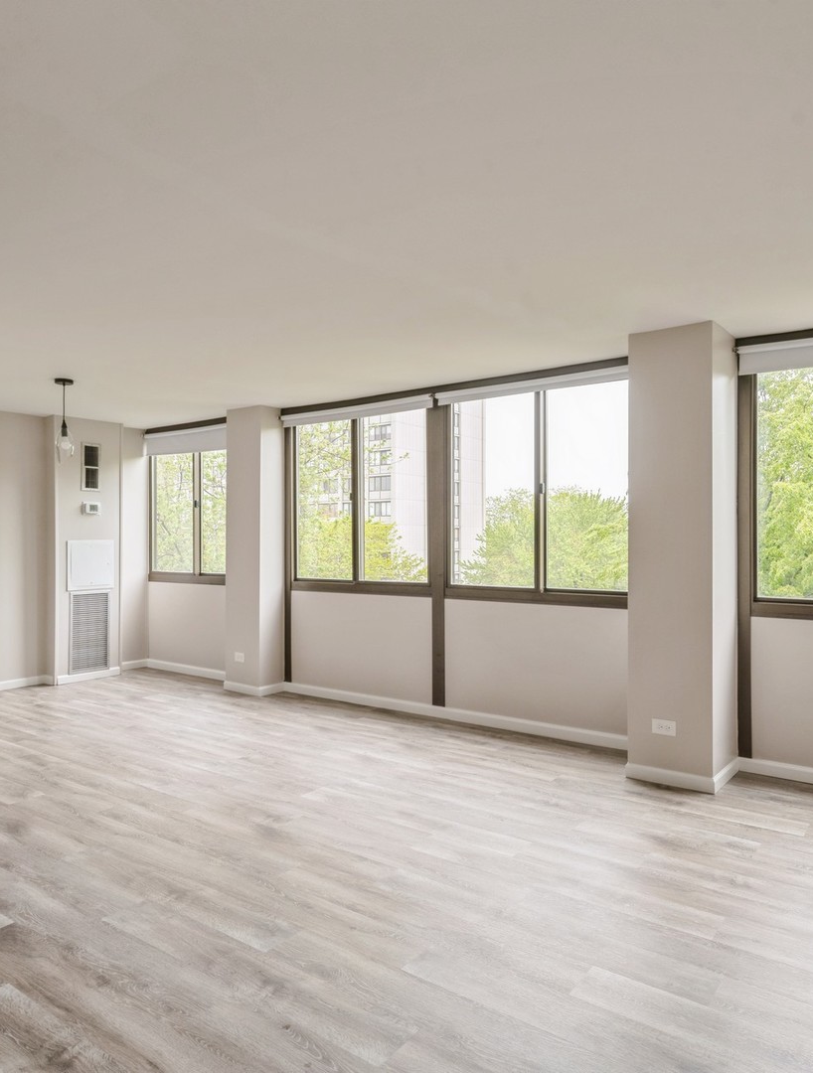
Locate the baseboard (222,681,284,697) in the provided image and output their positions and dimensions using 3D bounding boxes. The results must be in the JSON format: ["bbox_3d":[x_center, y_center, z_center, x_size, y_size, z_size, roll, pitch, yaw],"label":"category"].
[{"bbox_3d":[-1.305,1.277,6.479,0.465,0.078,0.275,0,0,37],"label":"baseboard"}]

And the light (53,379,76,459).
[{"bbox_3d":[-2.349,-0.803,5.230,0.140,0.560,0.140,0,0,37],"label":"light"}]

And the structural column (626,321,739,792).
[{"bbox_3d":[1.533,0.108,4.206,0.455,2.410,0.490,0,0,37],"label":"structural column"}]

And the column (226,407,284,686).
[{"bbox_3d":[-1.299,0.118,6.480,0.445,2.395,0.270,0,0,37],"label":"column"}]

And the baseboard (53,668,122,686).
[{"bbox_3d":[-2.901,1.277,6.973,0.016,0.077,0.620,0,0,37],"label":"baseboard"}]

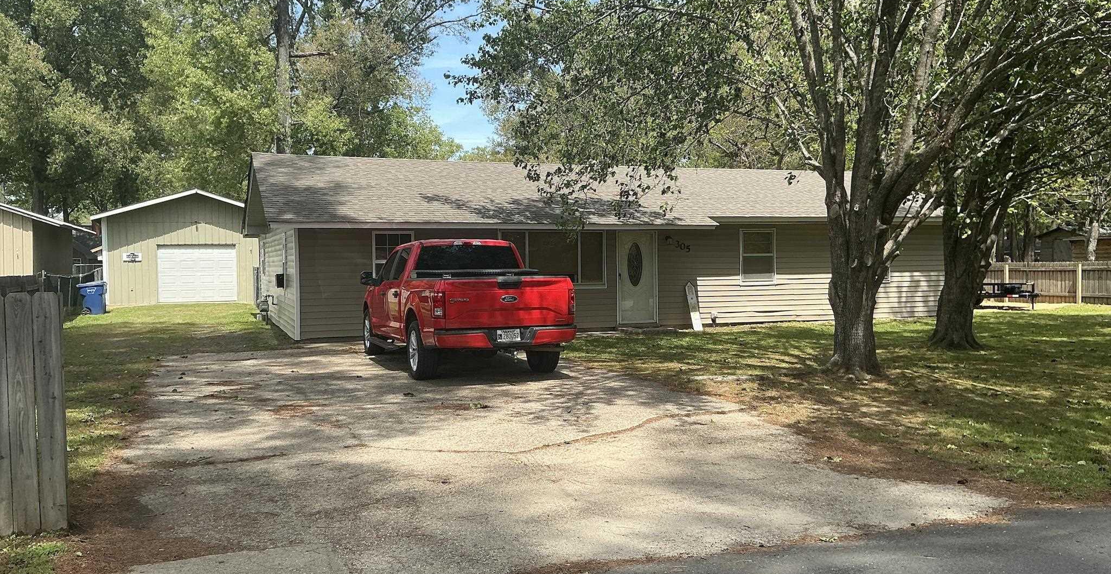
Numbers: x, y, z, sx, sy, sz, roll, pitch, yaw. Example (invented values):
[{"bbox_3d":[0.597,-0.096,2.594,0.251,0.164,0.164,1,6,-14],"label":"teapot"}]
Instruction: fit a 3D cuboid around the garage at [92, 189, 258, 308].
[{"bbox_3d":[-14.743,-1.543,37.105,7.028,4.253,8.200,-1,2,-21],"label":"garage"}]

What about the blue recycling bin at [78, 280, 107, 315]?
[{"bbox_3d":[-15.157,0.355,29.400,0.860,1.110,0.660,-1,2,-17],"label":"blue recycling bin"}]

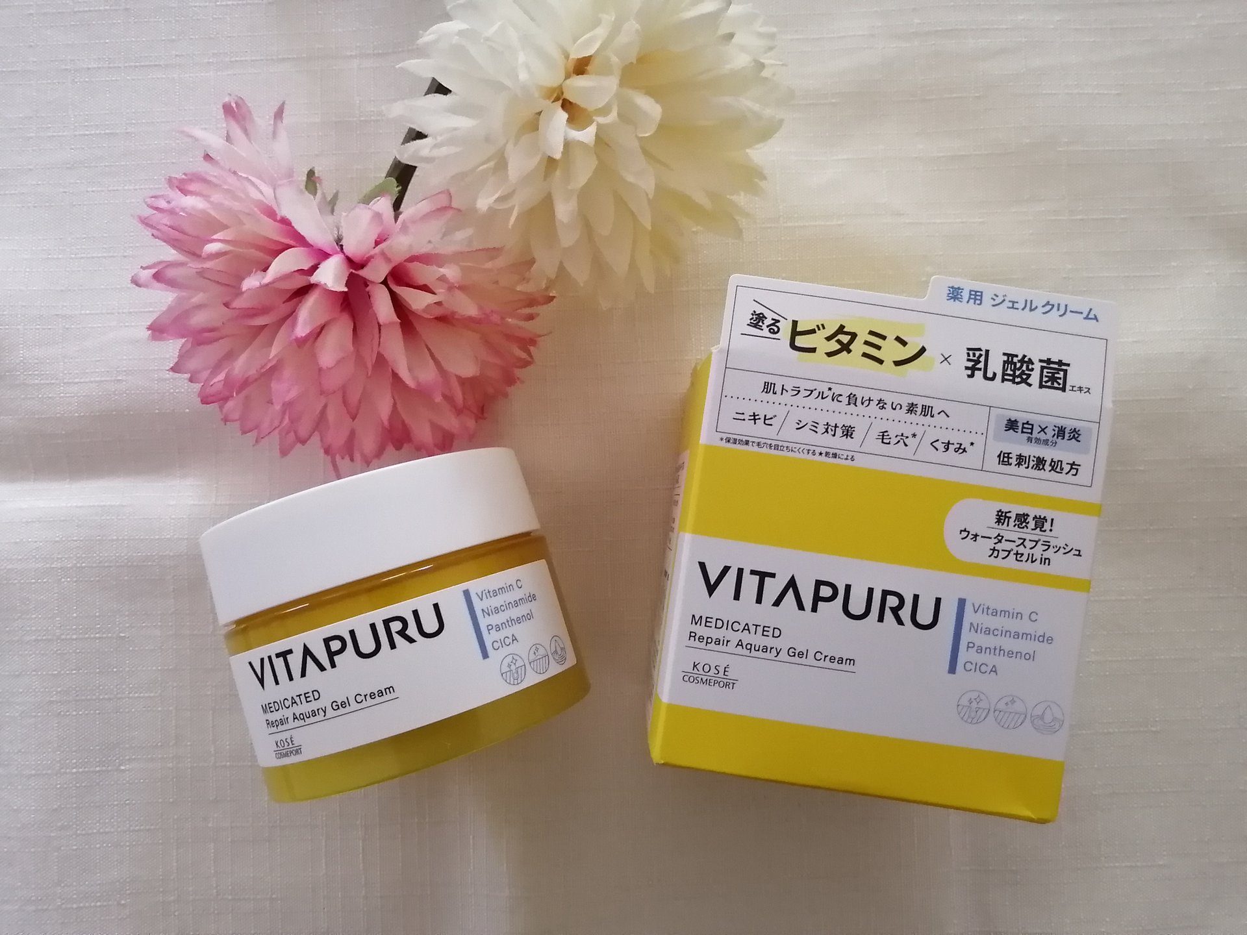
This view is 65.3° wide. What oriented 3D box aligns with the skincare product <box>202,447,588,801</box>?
[{"bbox_3d":[-0.049,0.031,0.213,0.071,0.071,0.056,-17,89,-4],"label":"skincare product"}]

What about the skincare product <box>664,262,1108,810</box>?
[{"bbox_3d":[0.049,0.012,0.212,0.073,0.073,0.095,8,90,0],"label":"skincare product"}]

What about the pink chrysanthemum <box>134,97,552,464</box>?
[{"bbox_3d":[-0.064,-0.043,0.221,0.093,0.055,0.083,0,90,0],"label":"pink chrysanthemum"}]

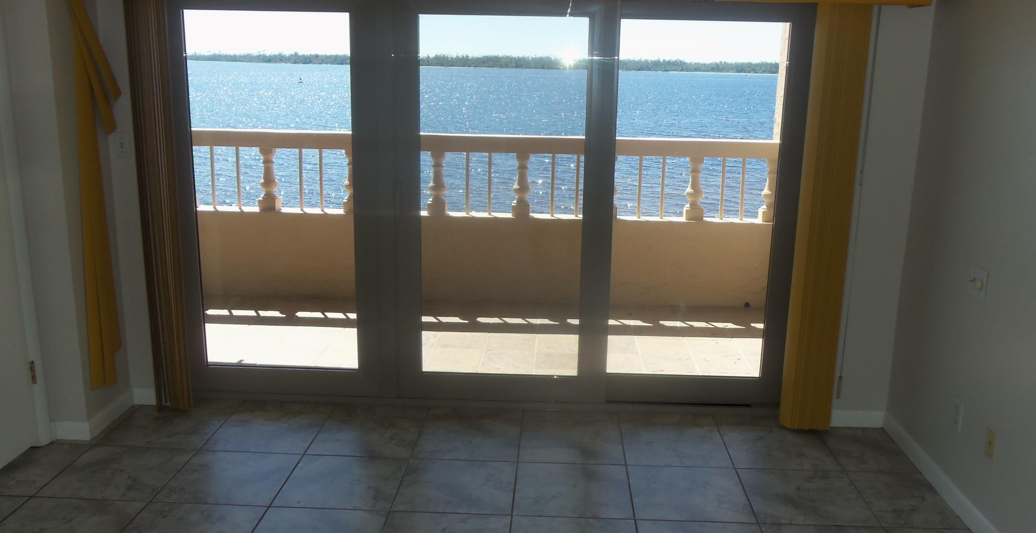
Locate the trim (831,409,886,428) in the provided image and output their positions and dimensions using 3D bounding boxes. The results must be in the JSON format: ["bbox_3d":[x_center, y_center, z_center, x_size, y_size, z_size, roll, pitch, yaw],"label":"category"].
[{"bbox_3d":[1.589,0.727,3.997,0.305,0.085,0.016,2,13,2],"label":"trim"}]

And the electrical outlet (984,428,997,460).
[{"bbox_3d":[1.694,0.636,3.006,0.008,0.114,0.071,2,13,2],"label":"electrical outlet"}]

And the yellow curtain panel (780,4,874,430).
[{"bbox_3d":[1.376,-0.225,3.744,0.217,2.019,0.097,2,13,2],"label":"yellow curtain panel"}]

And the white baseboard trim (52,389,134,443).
[{"bbox_3d":[-1.972,0.681,3.914,0.162,0.087,0.420,2,13,2],"label":"white baseboard trim"}]

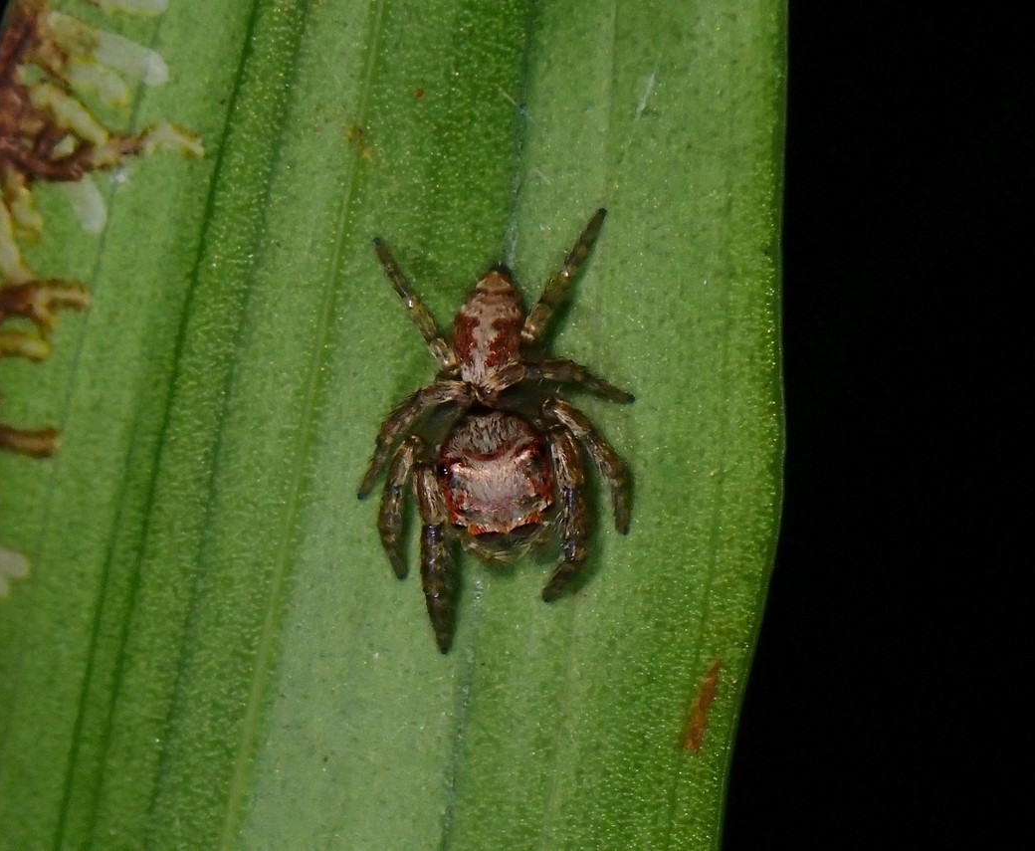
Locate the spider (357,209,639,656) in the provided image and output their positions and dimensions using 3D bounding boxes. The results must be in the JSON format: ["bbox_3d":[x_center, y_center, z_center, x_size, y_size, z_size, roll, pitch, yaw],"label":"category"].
[{"bbox_3d":[0.000,0.000,0.058,0.005,0.008,0.002,0,0,0],"label":"spider"}]

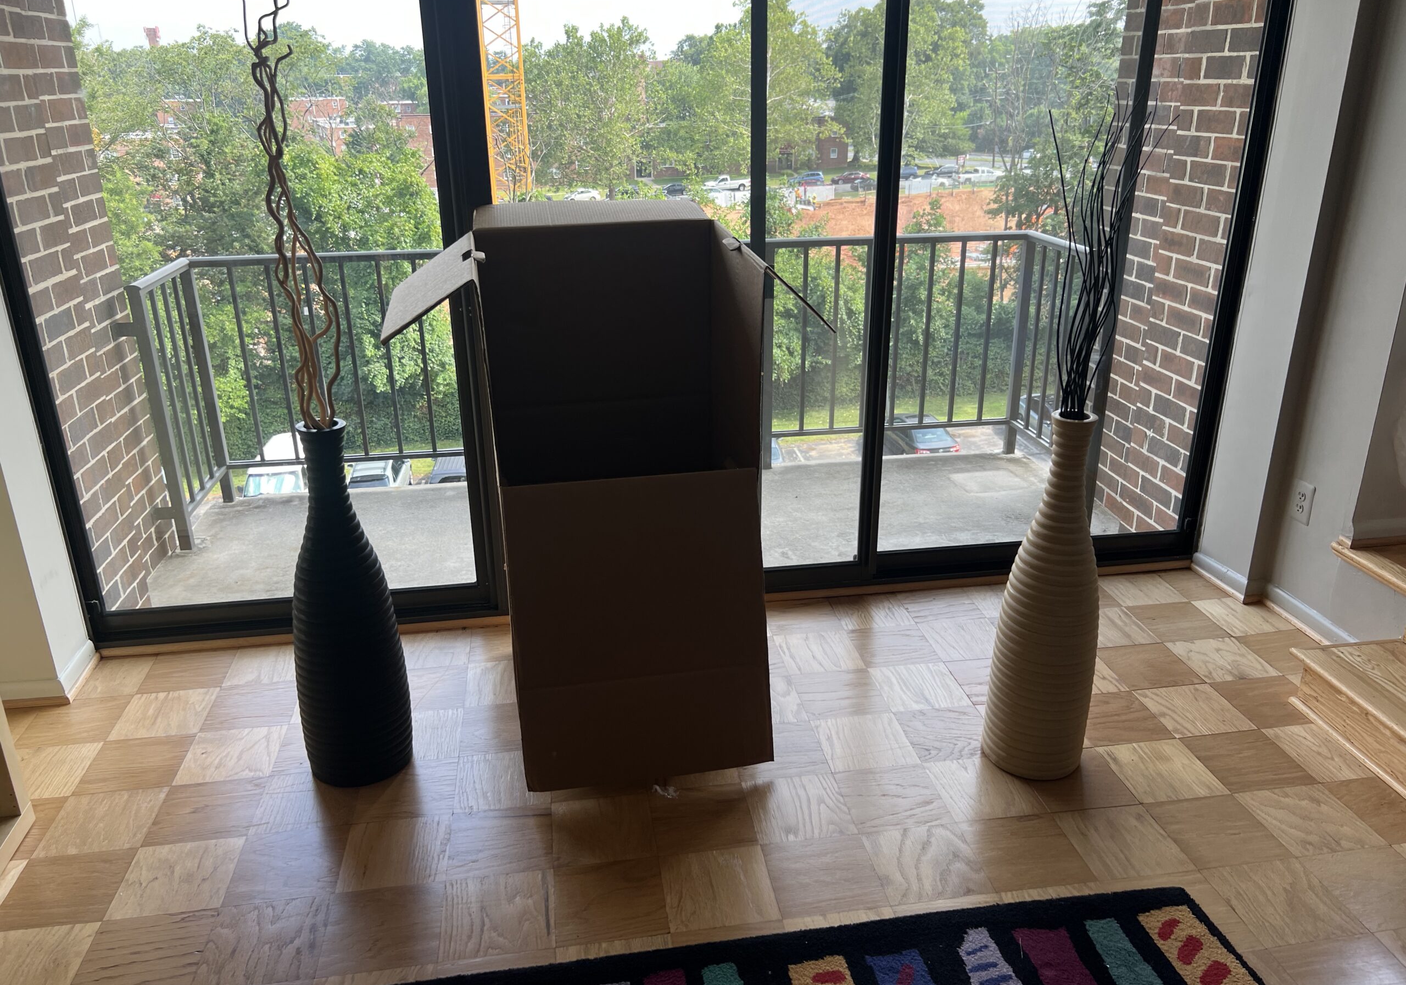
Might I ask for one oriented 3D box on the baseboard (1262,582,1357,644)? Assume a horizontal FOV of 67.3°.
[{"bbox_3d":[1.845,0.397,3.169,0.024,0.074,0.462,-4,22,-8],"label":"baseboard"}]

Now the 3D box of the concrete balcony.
[{"bbox_3d":[-0.195,-0.297,3.861,3.532,1.056,1.246,-4,22,-8],"label":"concrete balcony"}]

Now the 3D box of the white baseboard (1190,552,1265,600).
[{"bbox_3d":[1.743,0.265,3.506,0.078,0.077,0.283,-4,22,-8],"label":"white baseboard"}]

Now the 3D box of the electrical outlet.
[{"bbox_3d":[1.823,0.030,3.217,0.011,0.123,0.080,-4,22,-8],"label":"electrical outlet"}]

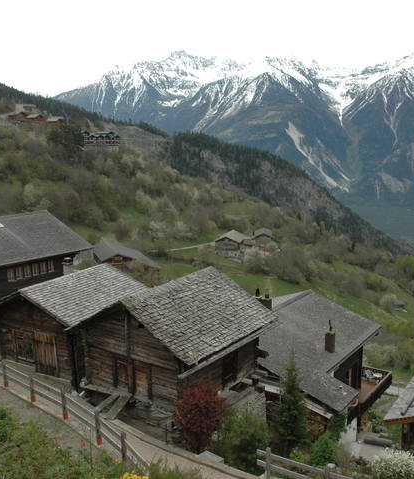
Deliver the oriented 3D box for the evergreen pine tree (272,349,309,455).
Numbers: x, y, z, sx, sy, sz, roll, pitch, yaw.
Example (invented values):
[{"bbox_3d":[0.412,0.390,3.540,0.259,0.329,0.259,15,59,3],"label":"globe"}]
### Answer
[{"bbox_3d":[3.172,6.245,20.592,1.500,4.400,1.500,0,11,8],"label":"evergreen pine tree"}]

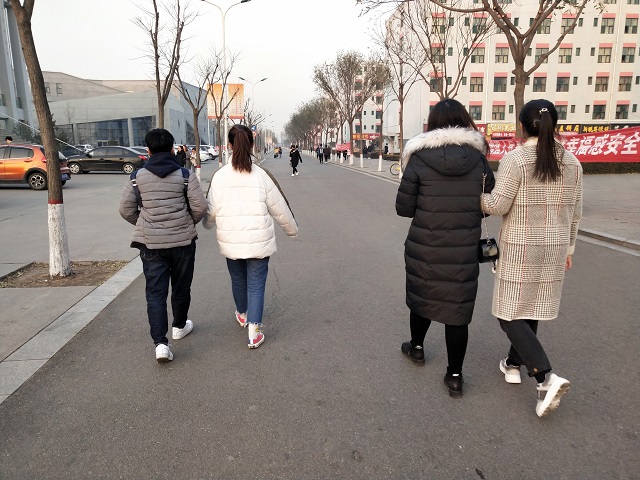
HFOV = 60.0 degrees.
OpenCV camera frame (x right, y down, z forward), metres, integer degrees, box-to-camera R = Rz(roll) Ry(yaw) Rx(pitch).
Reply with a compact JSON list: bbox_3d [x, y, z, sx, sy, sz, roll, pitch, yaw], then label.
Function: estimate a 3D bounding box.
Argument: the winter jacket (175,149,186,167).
[{"bbox_3d":[-5.275,-3.107,20.976,0.340,0.720,0.460,-3,10,-20],"label":"winter jacket"}]

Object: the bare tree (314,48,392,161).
[{"bbox_3d":[2.409,-9.967,42.429,6.100,8.400,6.000,0,10,0],"label":"bare tree"}]

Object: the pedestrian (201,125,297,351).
[{"bbox_3d":[-0.531,-0.057,4.276,0.690,1.630,0.620,0,9,-4],"label":"pedestrian"}]

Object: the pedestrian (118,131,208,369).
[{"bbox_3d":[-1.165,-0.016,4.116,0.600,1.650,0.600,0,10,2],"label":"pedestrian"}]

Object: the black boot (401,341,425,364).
[{"bbox_3d":[0.636,0.763,3.823,0.105,0.125,0.260,-3,10,-21],"label":"black boot"}]

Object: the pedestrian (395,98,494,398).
[{"bbox_3d":[0.808,0.028,3.555,0.630,1.750,0.580,-1,10,-6],"label":"pedestrian"}]

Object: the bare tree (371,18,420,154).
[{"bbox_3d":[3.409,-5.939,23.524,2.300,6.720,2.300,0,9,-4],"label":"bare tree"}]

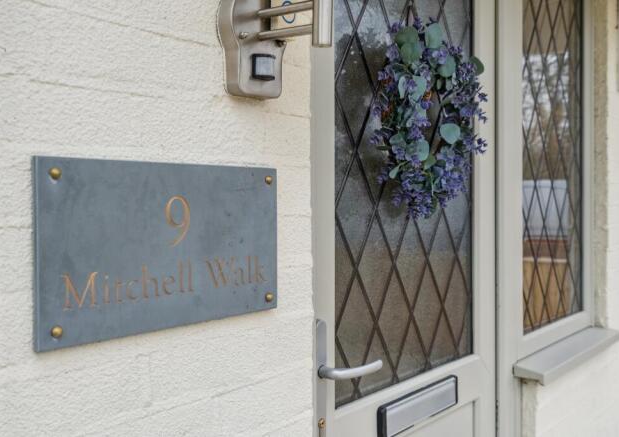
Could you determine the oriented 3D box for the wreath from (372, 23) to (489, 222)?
[{"bbox_3d":[0.267,-0.209,1.364,0.110,0.415,0.375,1,2,41],"label":"wreath"}]

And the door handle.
[{"bbox_3d":[0.077,0.272,1.152,0.055,0.024,0.130,1,2,41],"label":"door handle"}]

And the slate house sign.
[{"bbox_3d":[-0.167,0.033,0.786,0.013,0.200,0.350,1,2,41],"label":"slate house sign"}]

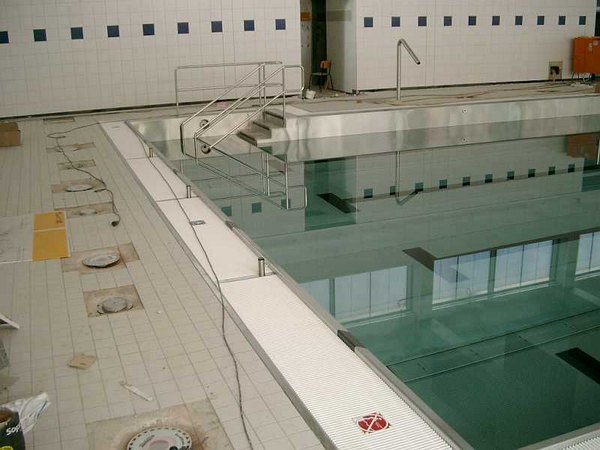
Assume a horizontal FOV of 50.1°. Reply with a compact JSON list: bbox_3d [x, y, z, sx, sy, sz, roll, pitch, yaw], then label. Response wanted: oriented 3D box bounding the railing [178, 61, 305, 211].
[{"bbox_3d":[-1.163,-2.064,12.535,2.241,2.102,1.332,-8,19,-21],"label":"railing"}]

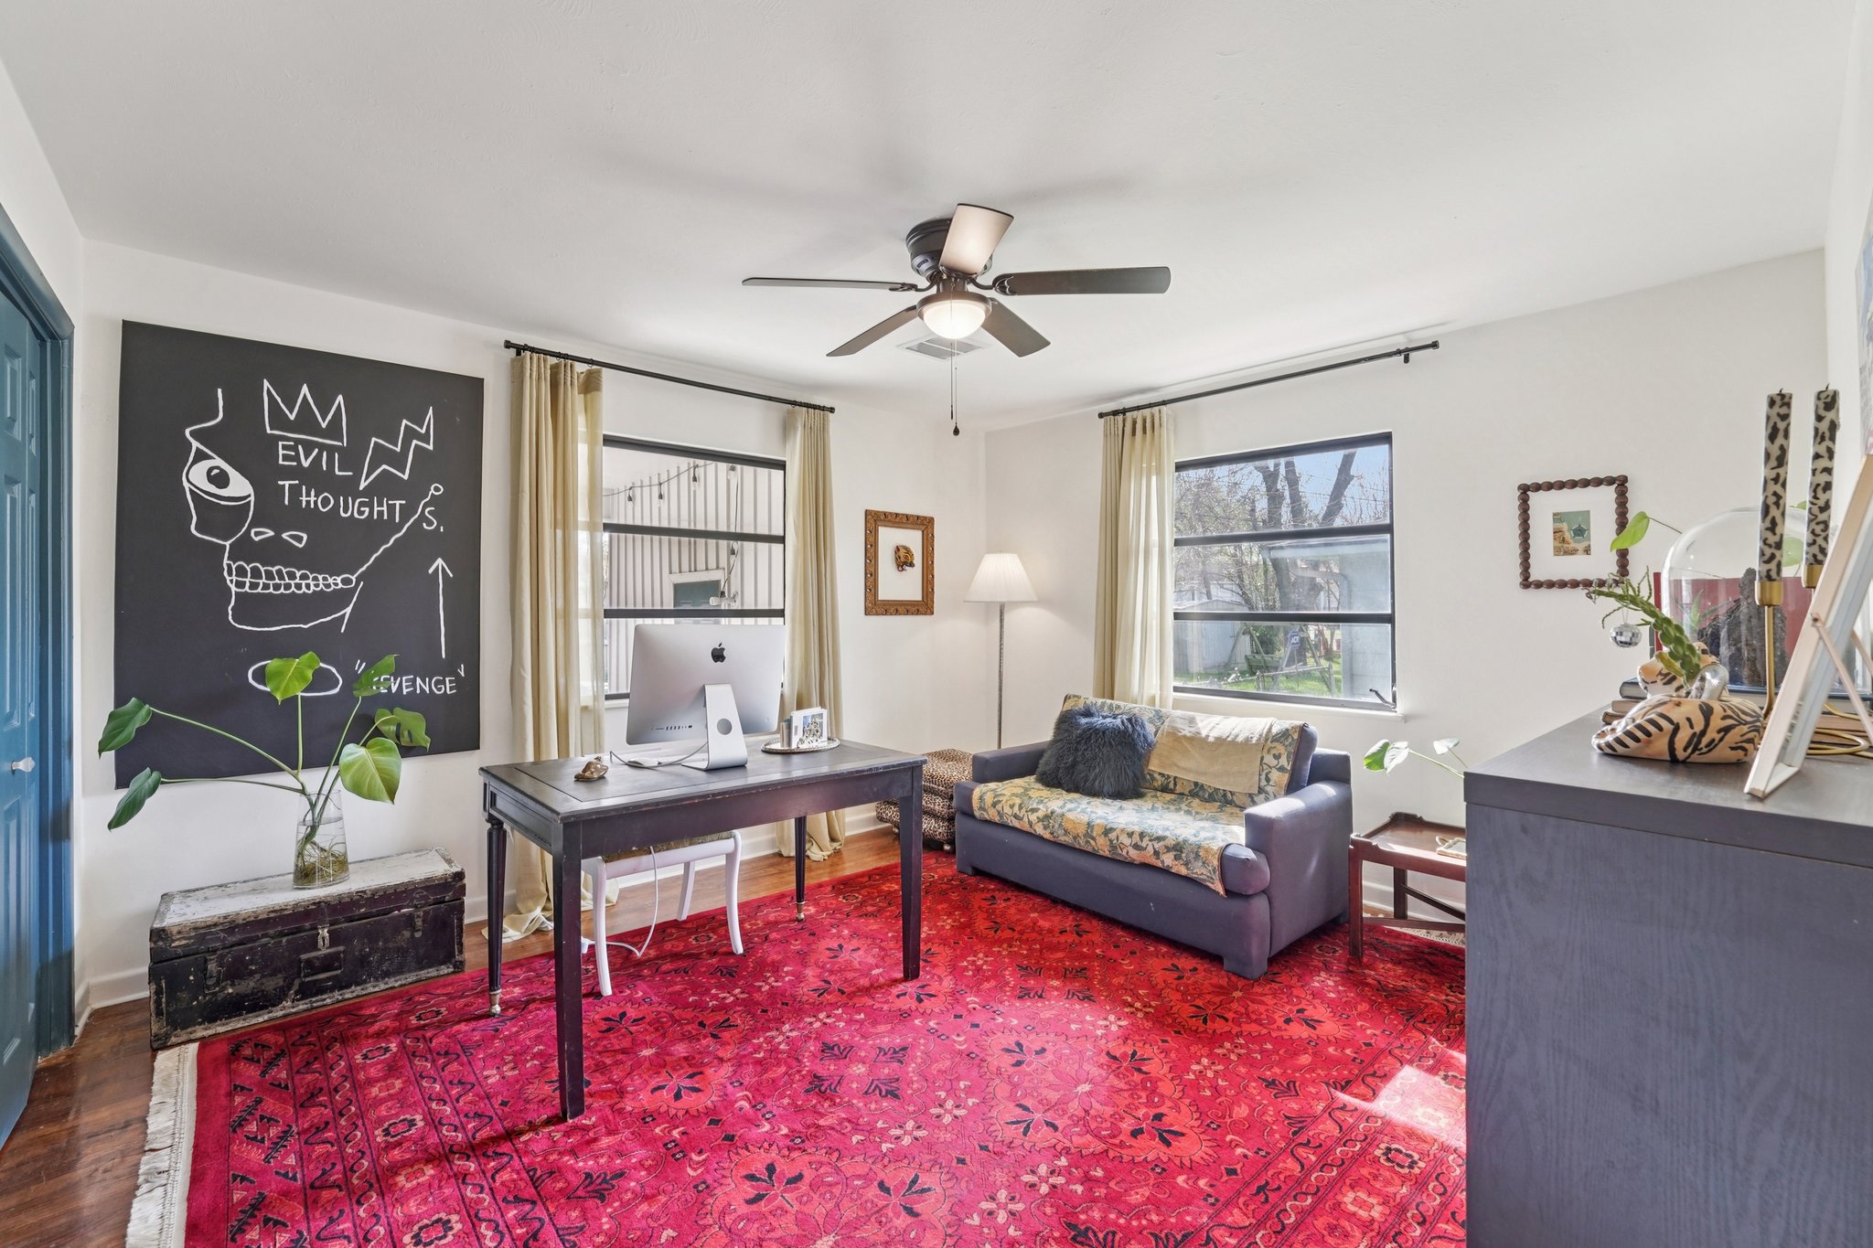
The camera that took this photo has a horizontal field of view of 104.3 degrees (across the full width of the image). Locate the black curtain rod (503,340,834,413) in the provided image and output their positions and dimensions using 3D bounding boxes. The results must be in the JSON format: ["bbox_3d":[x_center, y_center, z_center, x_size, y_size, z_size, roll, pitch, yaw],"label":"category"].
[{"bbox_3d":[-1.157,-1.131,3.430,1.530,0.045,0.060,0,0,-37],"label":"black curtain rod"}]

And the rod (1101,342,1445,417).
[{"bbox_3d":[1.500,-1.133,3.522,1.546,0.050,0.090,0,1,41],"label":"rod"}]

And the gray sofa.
[{"bbox_3d":[0.916,0.842,3.330,0.830,0.790,1.480,0,0,-41],"label":"gray sofa"}]

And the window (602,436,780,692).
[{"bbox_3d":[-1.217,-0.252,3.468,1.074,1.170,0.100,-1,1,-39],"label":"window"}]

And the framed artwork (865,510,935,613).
[{"bbox_3d":[-0.207,-0.343,4.231,0.492,0.586,0.030,-1,1,-39],"label":"framed artwork"}]

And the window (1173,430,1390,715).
[{"bbox_3d":[1.595,-0.232,3.576,1.130,1.230,0.090,0,0,41],"label":"window"}]

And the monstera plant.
[{"bbox_3d":[-2.181,0.495,2.434,0.800,0.790,0.440,0,0,-37],"label":"monstera plant"}]

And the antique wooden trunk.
[{"bbox_3d":[-2.098,1.065,2.517,0.775,0.350,0.380,0,0,-37],"label":"antique wooden trunk"}]

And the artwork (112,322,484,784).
[{"bbox_3d":[-2.210,-0.230,2.621,0.984,1.486,0.040,-1,1,-39],"label":"artwork"}]

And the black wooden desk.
[{"bbox_3d":[-0.720,0.825,2.380,1.155,0.753,0.748,-1,1,-42],"label":"black wooden desk"}]

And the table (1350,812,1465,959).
[{"bbox_3d":[1.909,0.970,2.522,0.733,0.442,0.502,0,1,45],"label":"table"}]

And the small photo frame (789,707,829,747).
[{"bbox_3d":[-0.453,0.368,2.566,0.136,0.129,0.040,-1,1,-39],"label":"small photo frame"}]

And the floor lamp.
[{"bbox_3d":[0.371,0.409,4.152,0.415,1.648,0.415,0,0,6],"label":"floor lamp"}]

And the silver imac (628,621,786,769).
[{"bbox_3d":[-0.721,0.223,2.296,0.176,0.454,0.527,0,1,41],"label":"silver imac"}]

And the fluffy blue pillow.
[{"bbox_3d":[0.792,0.626,3.563,0.200,0.440,0.480,28,-18,-38],"label":"fluffy blue pillow"}]

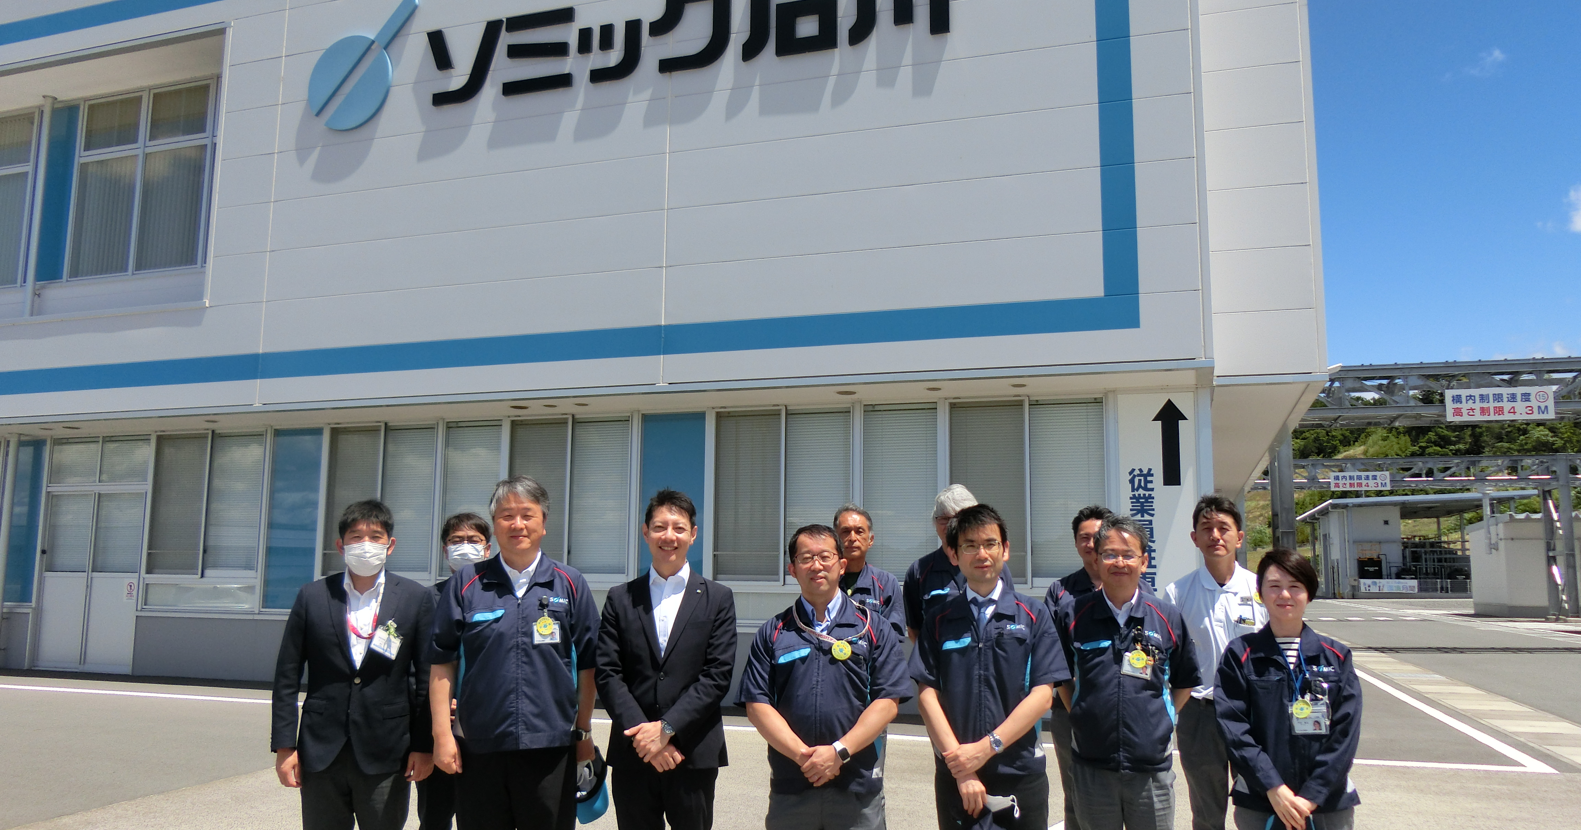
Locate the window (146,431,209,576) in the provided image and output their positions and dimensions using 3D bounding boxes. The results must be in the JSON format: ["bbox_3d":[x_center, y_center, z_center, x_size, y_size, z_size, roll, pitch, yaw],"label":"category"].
[{"bbox_3d":[-8.015,1.165,14.929,0.924,1.842,0.070,-2,-8,19],"label":"window"}]

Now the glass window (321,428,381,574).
[{"bbox_3d":[-5.311,1.040,13.844,0.780,1.771,0.080,-2,-8,19],"label":"glass window"}]

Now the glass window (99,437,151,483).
[{"bbox_3d":[-8.929,0.611,15.329,0.856,0.622,0.070,-2,-8,19],"label":"glass window"}]

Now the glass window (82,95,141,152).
[{"bbox_3d":[-9.665,-4.152,16.277,1.097,0.765,0.070,-2,-8,19],"label":"glass window"}]

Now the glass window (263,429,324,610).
[{"bbox_3d":[-6.128,1.277,14.099,0.778,2.230,0.080,-2,-8,19],"label":"glass window"}]

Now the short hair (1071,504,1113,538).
[{"bbox_3d":[1.355,0.478,5.086,0.190,0.160,0.210,-2,-8,17],"label":"short hair"}]

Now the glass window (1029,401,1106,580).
[{"bbox_3d":[2.735,0.728,11.279,0.717,1.784,0.070,-2,-8,19],"label":"glass window"}]

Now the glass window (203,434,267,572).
[{"bbox_3d":[-7.117,1.120,14.620,0.860,1.807,0.070,-2,-8,19],"label":"glass window"}]

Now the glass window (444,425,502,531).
[{"bbox_3d":[-3.702,0.984,13.284,0.747,1.772,0.080,-2,-8,19],"label":"glass window"}]

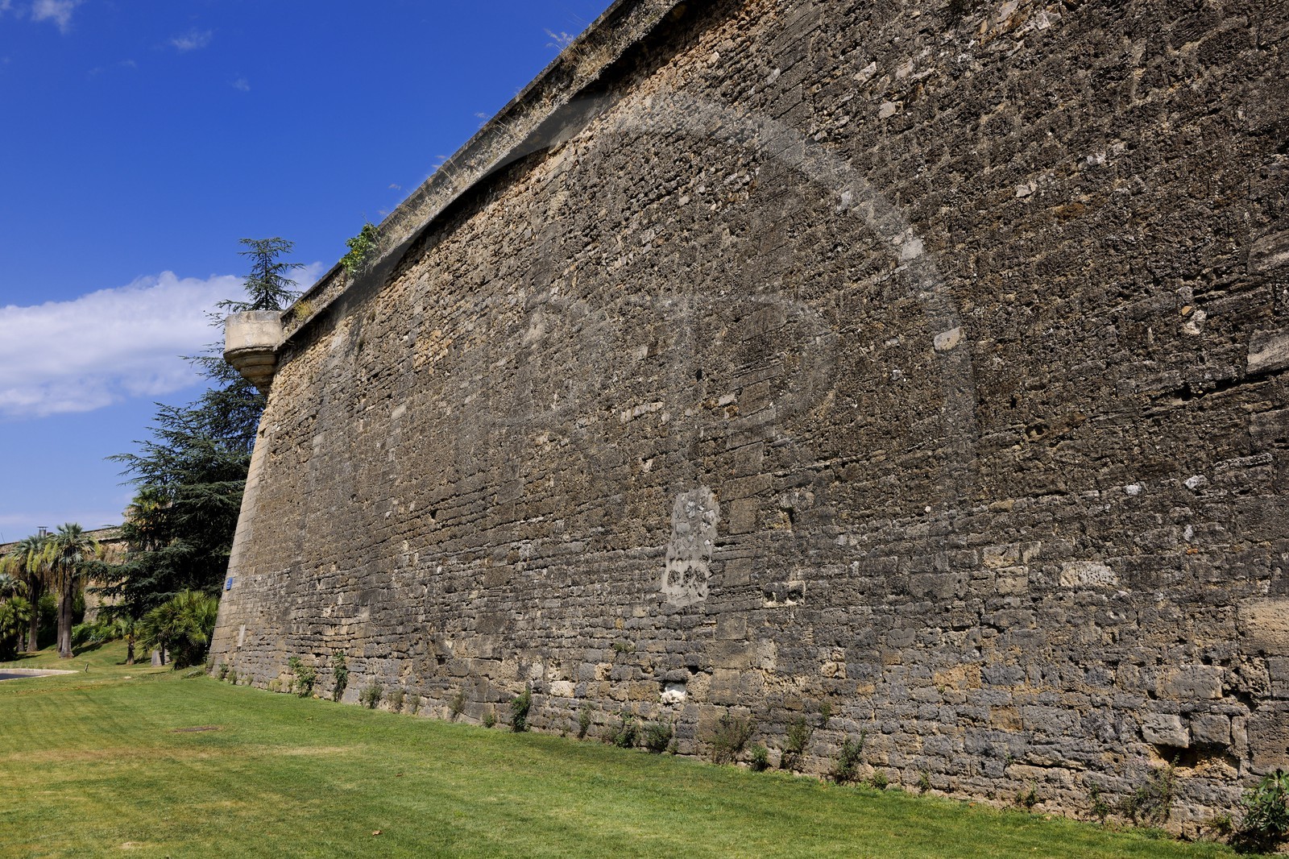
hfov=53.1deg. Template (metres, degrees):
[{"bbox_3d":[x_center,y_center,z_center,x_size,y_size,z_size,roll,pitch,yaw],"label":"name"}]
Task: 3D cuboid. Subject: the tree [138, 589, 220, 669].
[{"bbox_3d":[-19.441,8.308,53.902,3.400,3.120,3.200,-1,-9,0],"label":"tree"}]

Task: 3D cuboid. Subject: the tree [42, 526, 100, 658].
[{"bbox_3d":[-29.188,8.220,65.581,3.000,6.720,3.000,-1,-9,0],"label":"tree"}]

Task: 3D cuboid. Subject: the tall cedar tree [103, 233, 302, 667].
[{"bbox_3d":[-20.071,0.809,60.672,10.800,19.970,10.500,-1,-9,0],"label":"tall cedar tree"}]

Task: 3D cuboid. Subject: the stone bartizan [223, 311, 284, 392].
[{"bbox_3d":[-15.494,-3.105,51.162,2.300,3.230,2.300,-4,-10,21],"label":"stone bartizan"}]

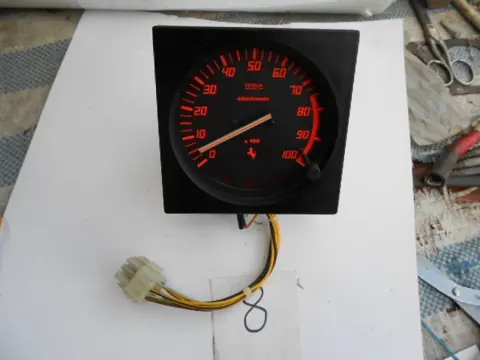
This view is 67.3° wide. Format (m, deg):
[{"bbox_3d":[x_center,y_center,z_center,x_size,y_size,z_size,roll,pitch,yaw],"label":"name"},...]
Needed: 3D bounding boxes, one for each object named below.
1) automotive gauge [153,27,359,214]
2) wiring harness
[{"bbox_3d":[0.009,-0.048,0.269,0.120,0.120,0.095,0,22,0],"label":"automotive gauge"},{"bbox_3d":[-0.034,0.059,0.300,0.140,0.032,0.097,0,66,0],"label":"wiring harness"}]

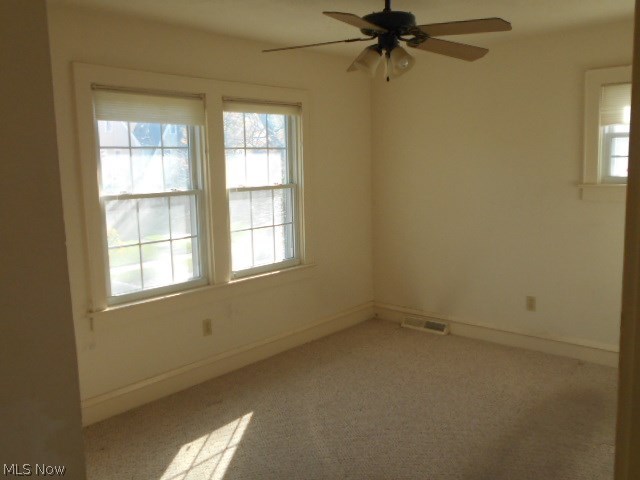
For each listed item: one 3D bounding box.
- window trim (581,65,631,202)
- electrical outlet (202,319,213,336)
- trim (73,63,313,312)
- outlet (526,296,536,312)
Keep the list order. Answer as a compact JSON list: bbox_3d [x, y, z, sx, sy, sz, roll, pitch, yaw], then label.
[{"bbox_3d":[2.089,-0.679,3.428,0.767,0.880,0.080,5,10,42],"label":"window trim"},{"bbox_3d":[-0.765,0.595,3.640,0.012,0.119,0.072,5,10,42],"label":"electrical outlet"},{"bbox_3d":[-0.680,-0.373,3.626,0.080,1.392,1.860,5,10,42],"label":"trim"},{"bbox_3d":[1.601,0.485,4.064,0.072,0.119,0.012,5,10,42],"label":"outlet"}]

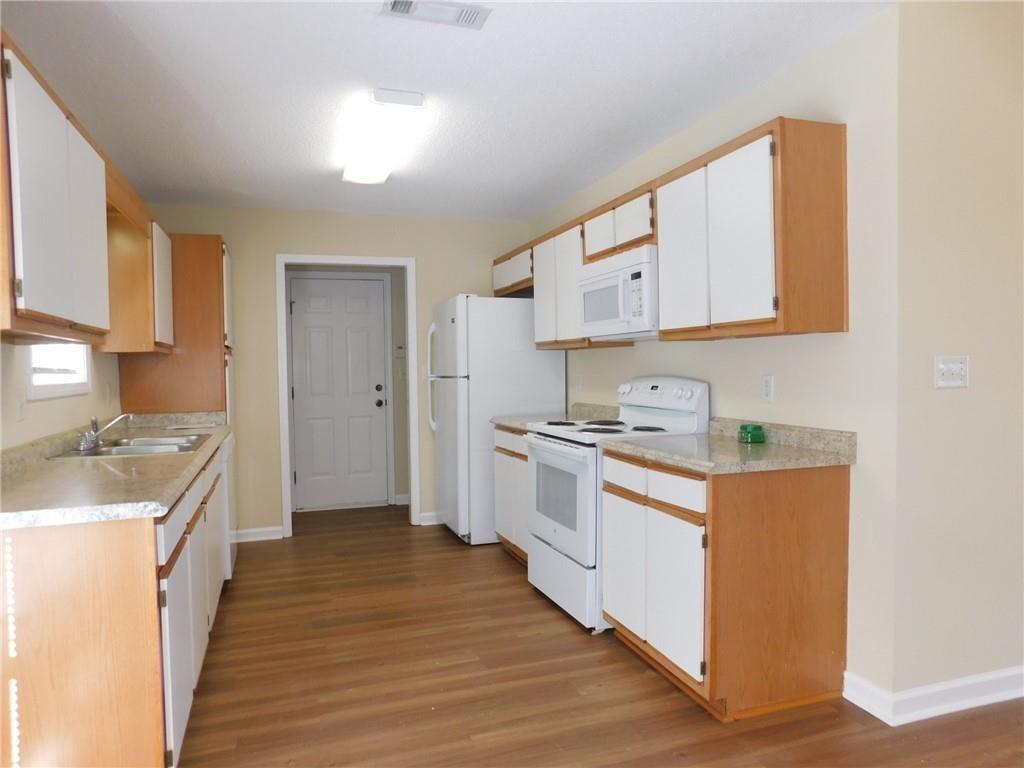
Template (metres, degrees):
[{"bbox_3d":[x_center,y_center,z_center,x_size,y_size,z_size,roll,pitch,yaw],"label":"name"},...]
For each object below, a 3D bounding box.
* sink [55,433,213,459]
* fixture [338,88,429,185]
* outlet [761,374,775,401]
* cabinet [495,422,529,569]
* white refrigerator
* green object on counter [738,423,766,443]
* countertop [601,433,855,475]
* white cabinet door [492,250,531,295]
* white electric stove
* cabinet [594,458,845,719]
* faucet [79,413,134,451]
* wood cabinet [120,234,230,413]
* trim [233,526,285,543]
[{"bbox_3d":[-1.714,0.365,3.147,0.540,0.180,0.810,-1,2,-19],"label":"sink"},{"bbox_3d":[-0.691,-1.245,3.538,0.260,0.076,1.270,-1,2,-19],"label":"fixture"},{"bbox_3d":[1.096,0.019,2.930,0.008,0.111,0.074,-1,1,-19],"label":"outlet"},{"bbox_3d":[0.307,0.705,4.352,0.619,0.867,0.891,-1,1,-19],"label":"cabinet"},{"bbox_3d":[-0.123,0.264,5.102,0.851,1.728,0.743,-1,1,-19],"label":"white refrigerator"},{"bbox_3d":[1.028,0.208,2.922,0.106,0.076,0.106,-1,2,-19],"label":"green object on counter"},{"bbox_3d":[0.824,0.276,2.789,0.630,0.048,0.825,-1,2,-19],"label":"countertop"},{"bbox_3d":[0.003,-0.850,5.170,0.022,0.206,0.870,-2,2,-19],"label":"white cabinet door"},{"bbox_3d":[0.511,0.554,3.546,0.703,1.184,0.757,-1,2,-19],"label":"white electric stove"},{"bbox_3d":[0.834,0.731,2.813,0.617,0.870,0.807,-1,2,-19],"label":"cabinet"},{"bbox_3d":[-1.878,0.216,3.173,0.203,0.155,0.238,-1,1,-19],"label":"faucet"},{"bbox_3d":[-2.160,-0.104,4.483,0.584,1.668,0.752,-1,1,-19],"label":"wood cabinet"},{"bbox_3d":[-1.861,1.115,5.013,0.344,0.087,0.016,-1,1,-19],"label":"trim"}]

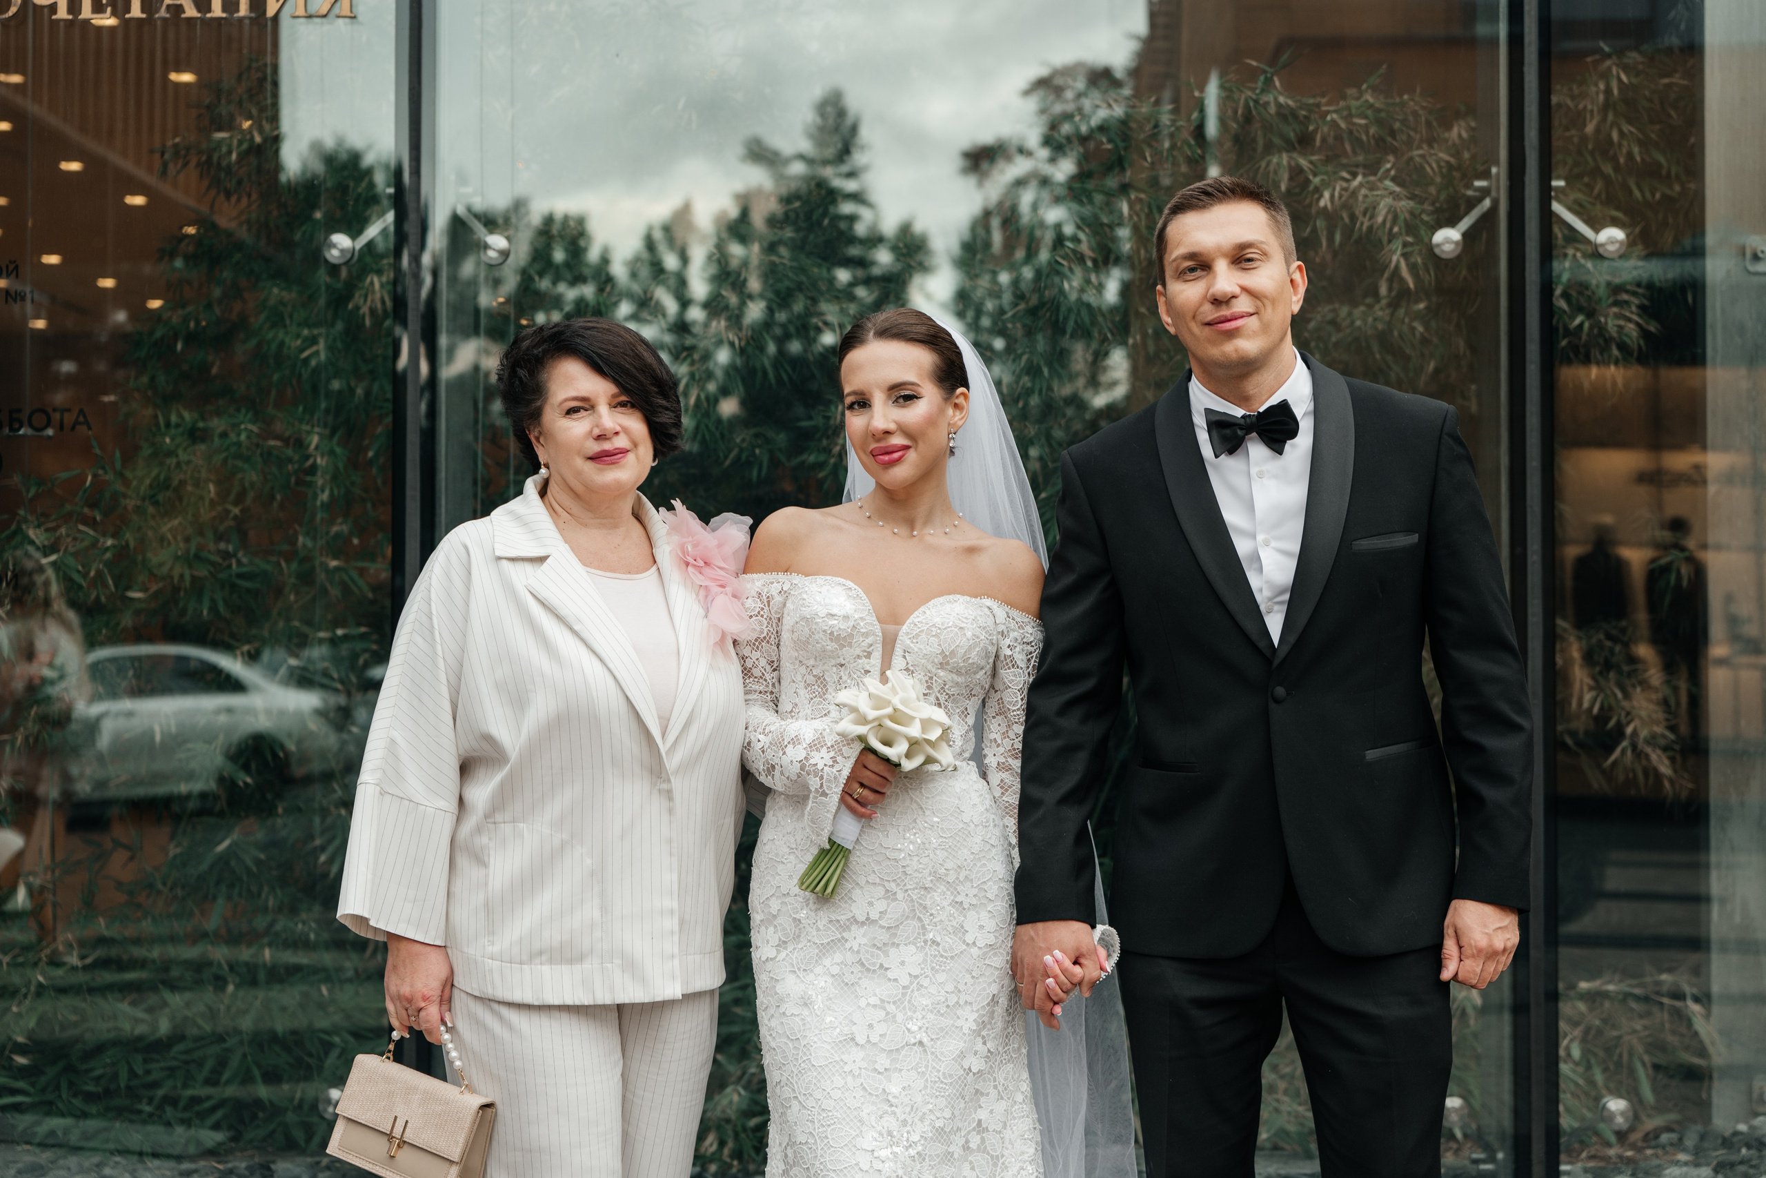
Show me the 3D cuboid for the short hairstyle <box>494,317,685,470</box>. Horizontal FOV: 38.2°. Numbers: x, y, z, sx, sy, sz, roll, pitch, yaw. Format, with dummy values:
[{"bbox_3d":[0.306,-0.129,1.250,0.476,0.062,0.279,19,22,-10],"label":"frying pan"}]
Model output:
[{"bbox_3d":[-0.359,-0.235,3.120,0.215,0.195,0.220,-4,-6,-16],"label":"short hairstyle"}]

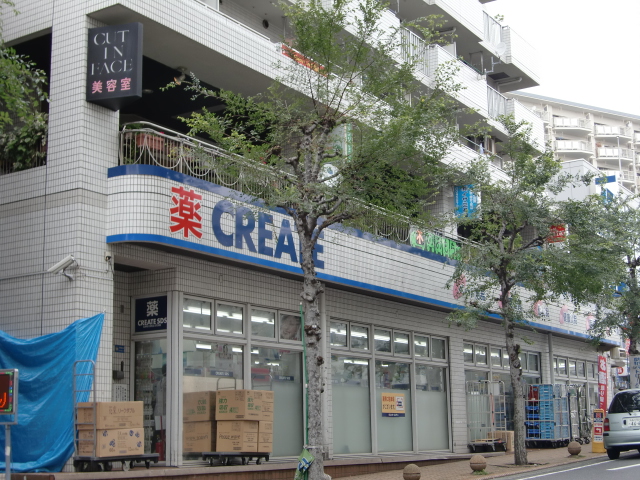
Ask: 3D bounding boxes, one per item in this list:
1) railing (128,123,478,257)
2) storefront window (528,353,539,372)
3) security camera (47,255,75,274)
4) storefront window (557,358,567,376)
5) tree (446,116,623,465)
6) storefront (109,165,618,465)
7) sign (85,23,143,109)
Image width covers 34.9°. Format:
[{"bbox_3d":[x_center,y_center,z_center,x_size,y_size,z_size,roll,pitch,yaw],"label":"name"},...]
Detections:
[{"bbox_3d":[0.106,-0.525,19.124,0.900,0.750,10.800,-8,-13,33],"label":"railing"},{"bbox_3d":[5.902,3.382,28.064,0.100,0.500,0.700,-8,-13,33],"label":"storefront window"},{"bbox_3d":[-3.550,0.339,13.936,0.390,0.120,0.110,-33,-17,5],"label":"security camera"},{"bbox_3d":[7.044,3.713,29.759,0.100,0.500,0.720,-8,-13,33],"label":"storefront window"},{"bbox_3d":[4.407,0.921,21.183,3.500,7.300,3.500,-8,-13,33],"label":"tree"},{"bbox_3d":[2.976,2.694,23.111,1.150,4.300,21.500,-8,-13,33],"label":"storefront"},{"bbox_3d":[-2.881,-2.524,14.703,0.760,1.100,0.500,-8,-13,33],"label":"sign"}]

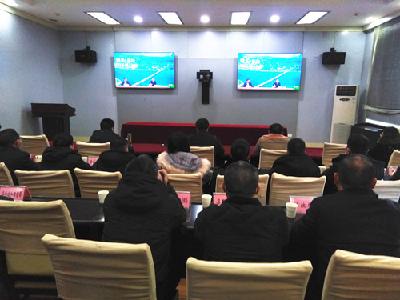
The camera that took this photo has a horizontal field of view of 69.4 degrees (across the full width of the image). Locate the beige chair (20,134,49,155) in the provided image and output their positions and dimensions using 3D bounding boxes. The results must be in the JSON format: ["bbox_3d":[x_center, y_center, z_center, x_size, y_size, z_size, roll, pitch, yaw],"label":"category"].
[{"bbox_3d":[-2.500,0.208,4.568,0.460,0.930,0.560,0,10,-4],"label":"beige chair"}]

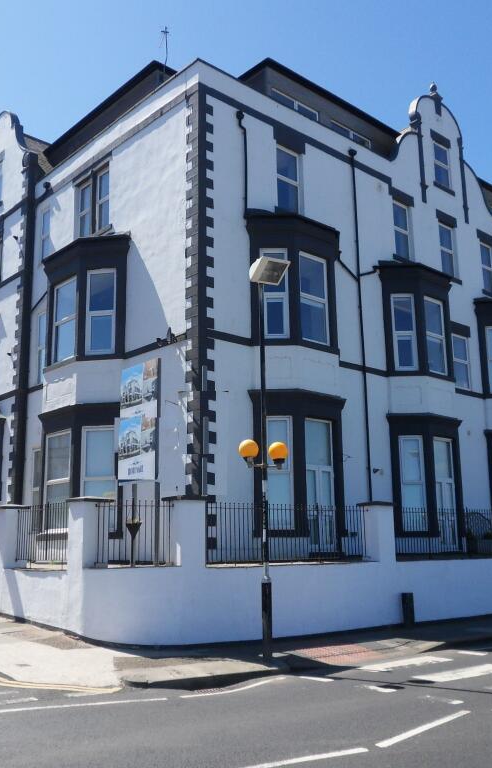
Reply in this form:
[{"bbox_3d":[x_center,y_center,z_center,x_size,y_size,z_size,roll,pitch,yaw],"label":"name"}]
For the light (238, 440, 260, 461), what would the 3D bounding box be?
[{"bbox_3d":[0.047,0.964,10.400,0.300,0.300,0.300,-1,-12,0],"label":"light"}]

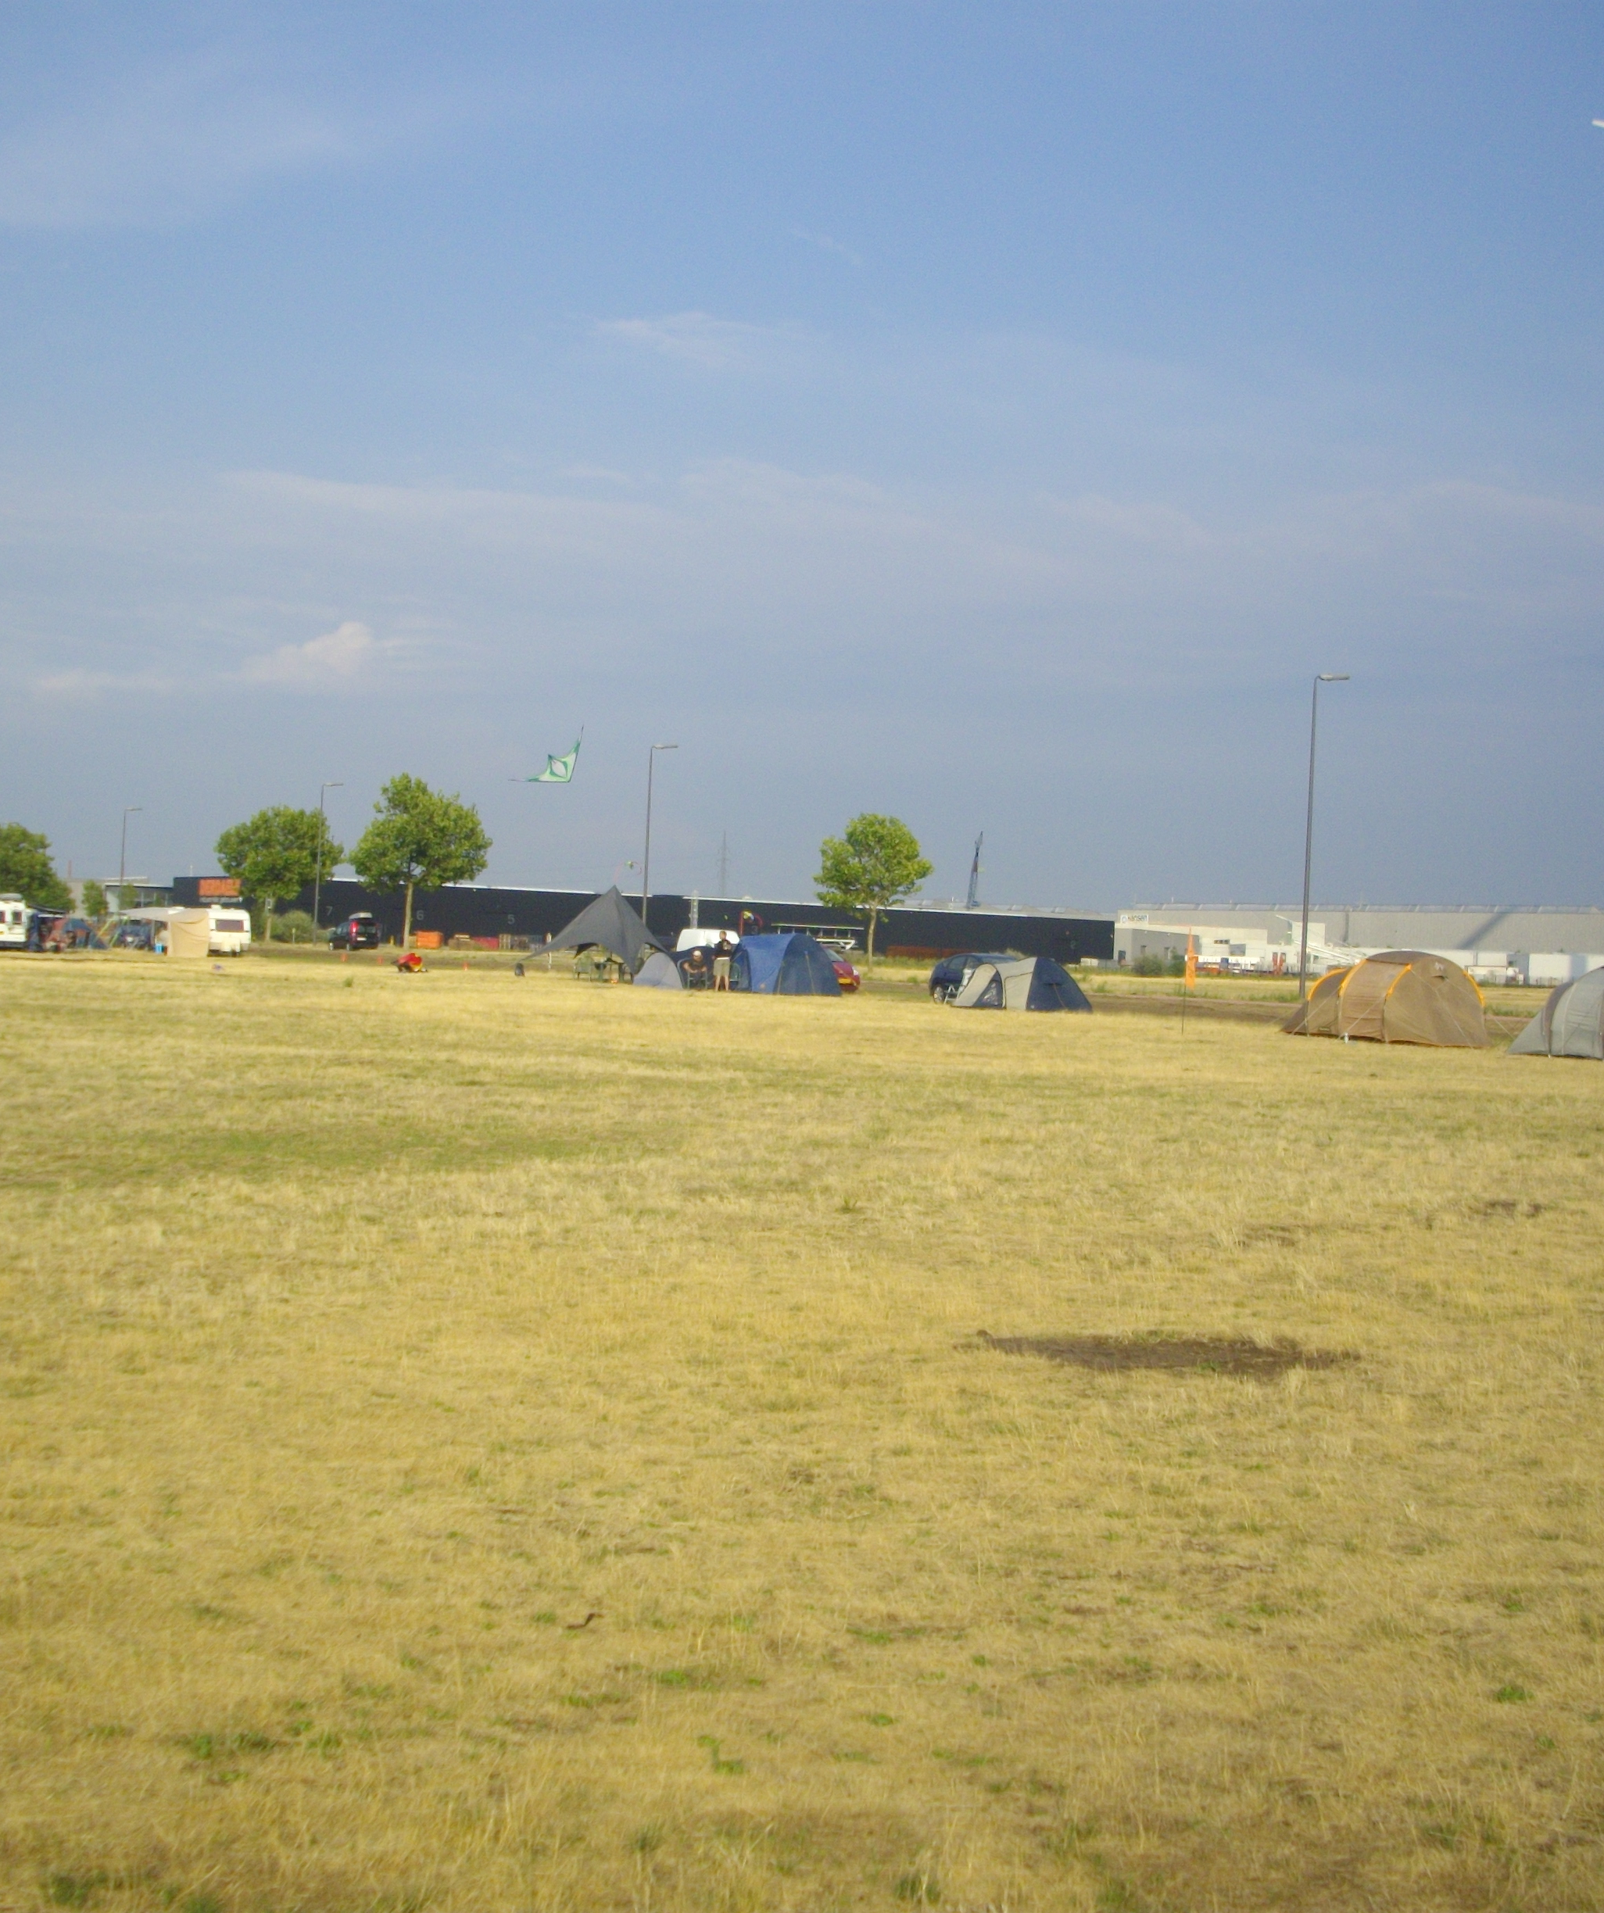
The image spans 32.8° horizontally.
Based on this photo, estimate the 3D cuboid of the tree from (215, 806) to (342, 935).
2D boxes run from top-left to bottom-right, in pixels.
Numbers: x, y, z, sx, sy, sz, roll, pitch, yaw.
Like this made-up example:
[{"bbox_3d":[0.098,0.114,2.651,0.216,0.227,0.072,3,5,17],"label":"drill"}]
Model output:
[{"bbox_3d":[-36.207,-5.702,188.000,8.600,9.344,8.600,2,0,0],"label":"tree"}]

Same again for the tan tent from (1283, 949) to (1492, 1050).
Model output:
[{"bbox_3d":[11.929,0.820,55.800,2.500,1.884,4.700,2,0,-17],"label":"tan tent"}]

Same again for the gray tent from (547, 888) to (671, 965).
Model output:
[{"bbox_3d":[-6.630,-0.773,94.000,4.900,3.195,4.900,2,0,21],"label":"gray tent"}]

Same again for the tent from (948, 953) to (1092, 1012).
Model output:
[{"bbox_3d":[6.002,0.704,75.000,3.400,1.573,2.400,2,0,-22],"label":"tent"}]

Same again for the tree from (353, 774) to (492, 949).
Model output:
[{"bbox_3d":[-22.674,-5.624,162.000,8.100,10.420,8.100,2,0,0],"label":"tree"}]

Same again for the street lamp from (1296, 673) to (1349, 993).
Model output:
[{"bbox_3d":[16.277,-3.743,85.000,1.400,10.033,0.300,2,0,-28],"label":"street lamp"}]

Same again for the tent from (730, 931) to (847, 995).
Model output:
[{"bbox_3d":[-0.422,0.271,82.500,3.000,1.830,2.500,2,0,-22],"label":"tent"}]

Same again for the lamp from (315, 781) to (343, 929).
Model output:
[{"bbox_3d":[-27.715,-5.496,160.000,1.400,9.600,0.350,2,0,-30],"label":"lamp"}]

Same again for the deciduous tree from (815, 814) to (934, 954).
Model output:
[{"bbox_3d":[3.157,-2.807,120.000,5.100,6.800,5.100,2,0,0],"label":"deciduous tree"}]

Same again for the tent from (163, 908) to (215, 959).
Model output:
[{"bbox_3d":[-31.015,-1.109,138.000,2.350,2.350,2.700,2,0,6],"label":"tent"}]

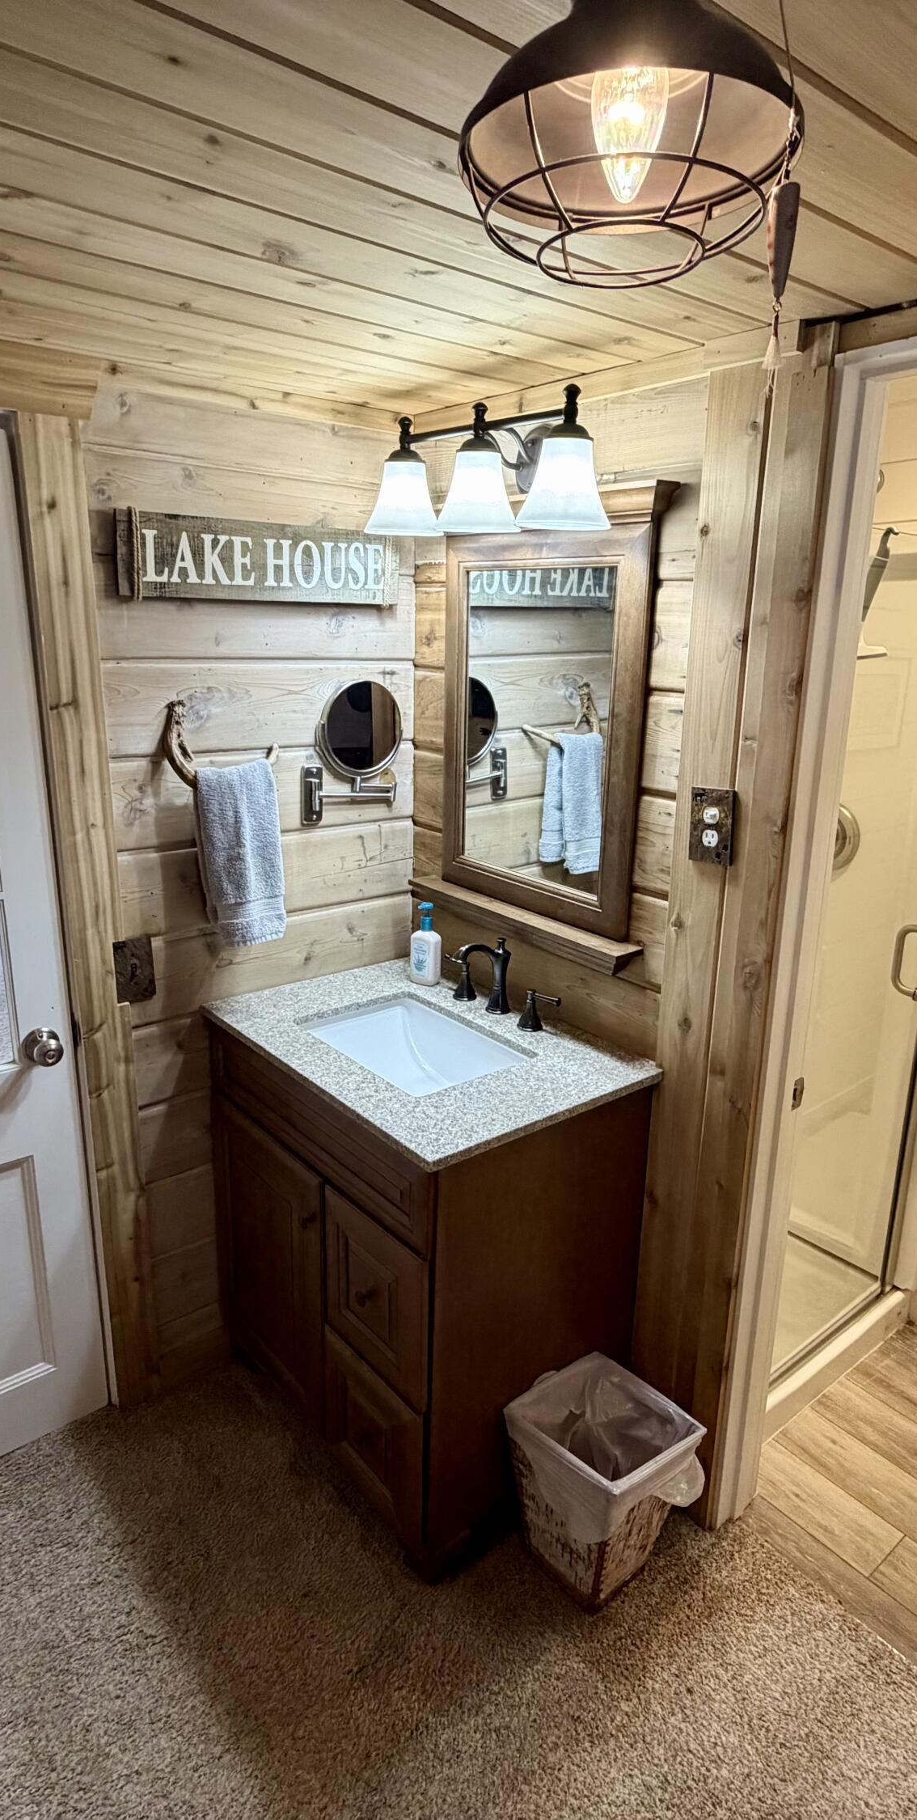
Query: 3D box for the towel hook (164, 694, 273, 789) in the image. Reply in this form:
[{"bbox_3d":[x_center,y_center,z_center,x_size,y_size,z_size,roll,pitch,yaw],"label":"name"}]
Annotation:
[{"bbox_3d":[-0.440,-0.328,1.926,0.250,0.175,0.125,-12,21,-38],"label":"towel hook"}]

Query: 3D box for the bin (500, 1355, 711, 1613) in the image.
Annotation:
[{"bbox_3d":[0.260,1.060,1.809,0.240,0.300,0.255,-12,21,-38],"label":"bin"}]

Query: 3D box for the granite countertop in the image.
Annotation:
[{"bbox_3d":[-0.079,0.262,1.972,0.558,0.022,0.790,-12,21,-38],"label":"granite countertop"}]

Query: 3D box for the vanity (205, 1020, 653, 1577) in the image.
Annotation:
[{"bbox_3d":[-0.085,0.678,2.100,0.540,0.855,0.765,-12,21,-38],"label":"vanity"}]

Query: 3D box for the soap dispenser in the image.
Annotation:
[{"bbox_3d":[-0.073,0.076,2.234,0.068,0.187,0.042,13,20,33],"label":"soap dispenser"}]

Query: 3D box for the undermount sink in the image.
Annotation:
[{"bbox_3d":[-0.091,0.321,1.986,0.290,0.140,0.420,-12,21,-38],"label":"undermount sink"}]

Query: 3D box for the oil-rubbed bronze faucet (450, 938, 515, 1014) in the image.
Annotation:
[{"bbox_3d":[0.053,0.146,2.044,0.150,0.168,0.055,-12,21,-38],"label":"oil-rubbed bronze faucet"}]

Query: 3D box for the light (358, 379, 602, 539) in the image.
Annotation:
[{"bbox_3d":[0.068,-0.792,1.776,0.225,0.212,0.600,-12,21,-38],"label":"light"}]

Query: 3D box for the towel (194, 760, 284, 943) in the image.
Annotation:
[{"bbox_3d":[-0.435,-0.117,1.967,0.165,0.365,0.120,-12,21,-38],"label":"towel"}]

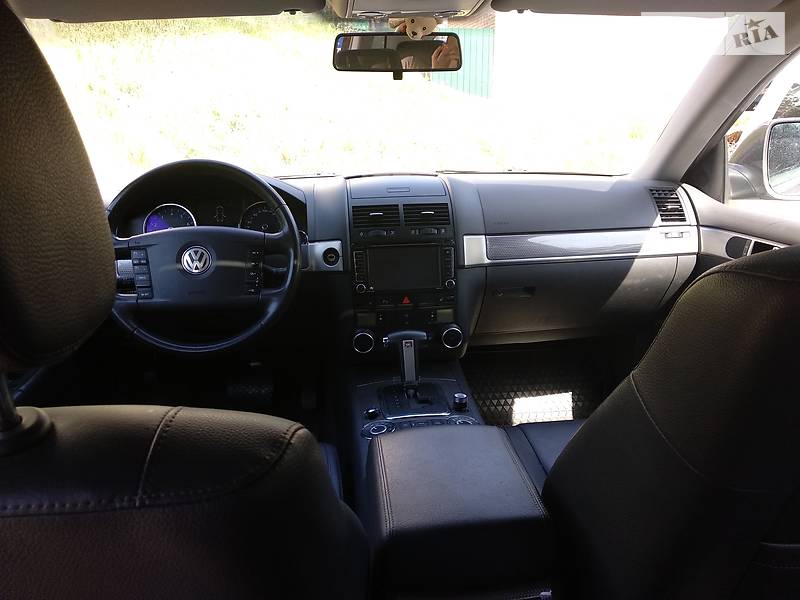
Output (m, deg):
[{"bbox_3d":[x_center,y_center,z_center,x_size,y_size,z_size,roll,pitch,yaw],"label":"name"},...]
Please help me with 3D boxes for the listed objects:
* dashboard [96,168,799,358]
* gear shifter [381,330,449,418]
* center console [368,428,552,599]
[{"bbox_3d":[0.005,-0.107,1.470,1.500,0.450,0.460,-3,17,-6],"label":"dashboard"},{"bbox_3d":[0.026,0.140,1.252,0.120,0.155,0.150,-3,17,-6],"label":"gear shifter"},{"bbox_3d":[0.079,0.307,0.930,0.245,0.120,0.290,-3,17,-6],"label":"center console"}]

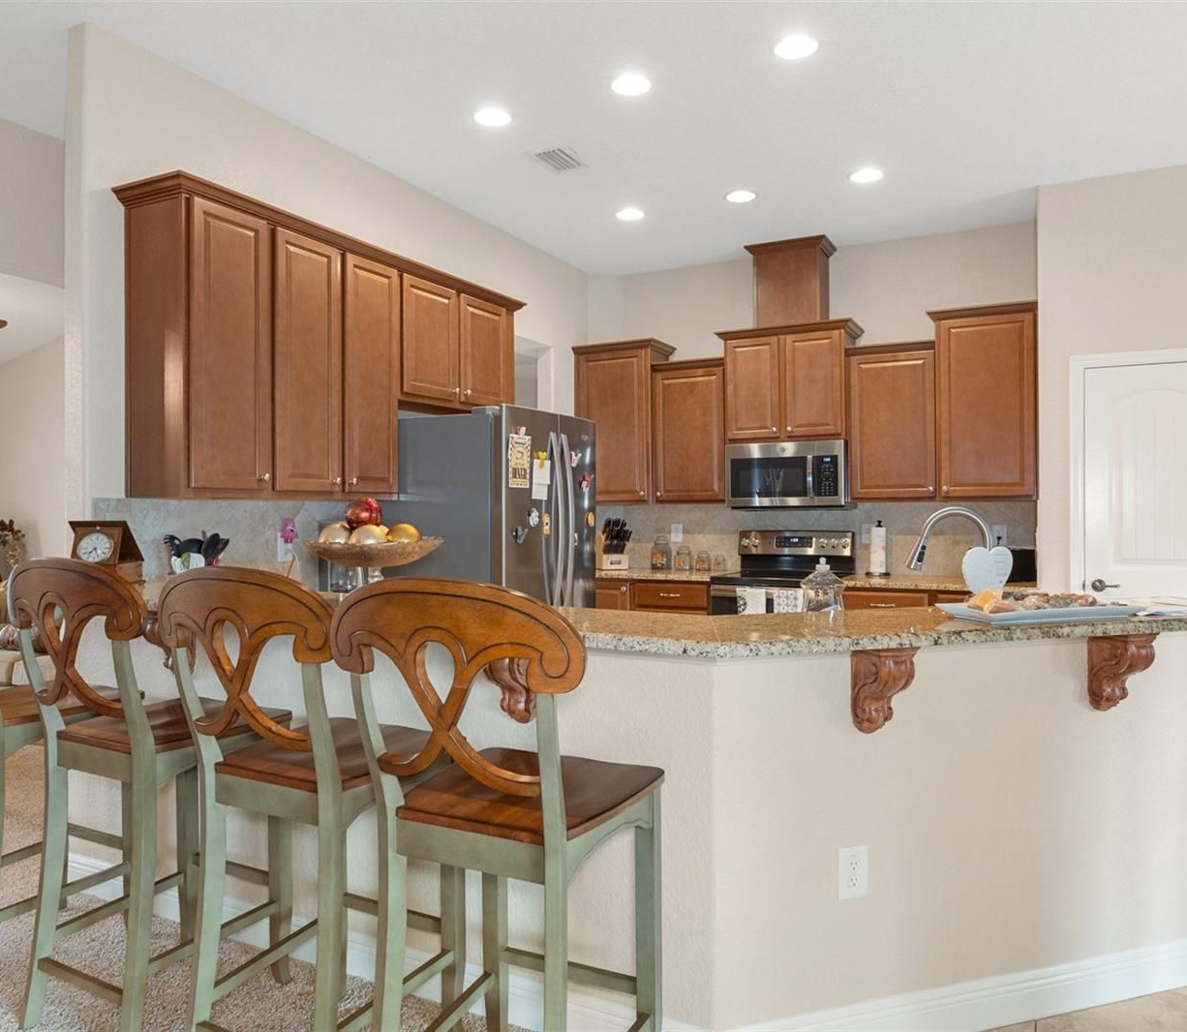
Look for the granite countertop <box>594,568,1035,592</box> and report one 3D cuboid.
[{"bbox_3d":[1.163,0.392,5.641,2.920,0.040,0.650,0,0,28],"label":"granite countertop"}]

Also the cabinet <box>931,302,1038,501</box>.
[{"bbox_3d":[2.326,-0.648,5.401,0.591,1.122,0.375,0,0,27],"label":"cabinet"}]

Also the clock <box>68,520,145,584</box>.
[{"bbox_3d":[-1.695,0.132,3.110,0.195,0.235,0.185,0,0,-2],"label":"clock"}]

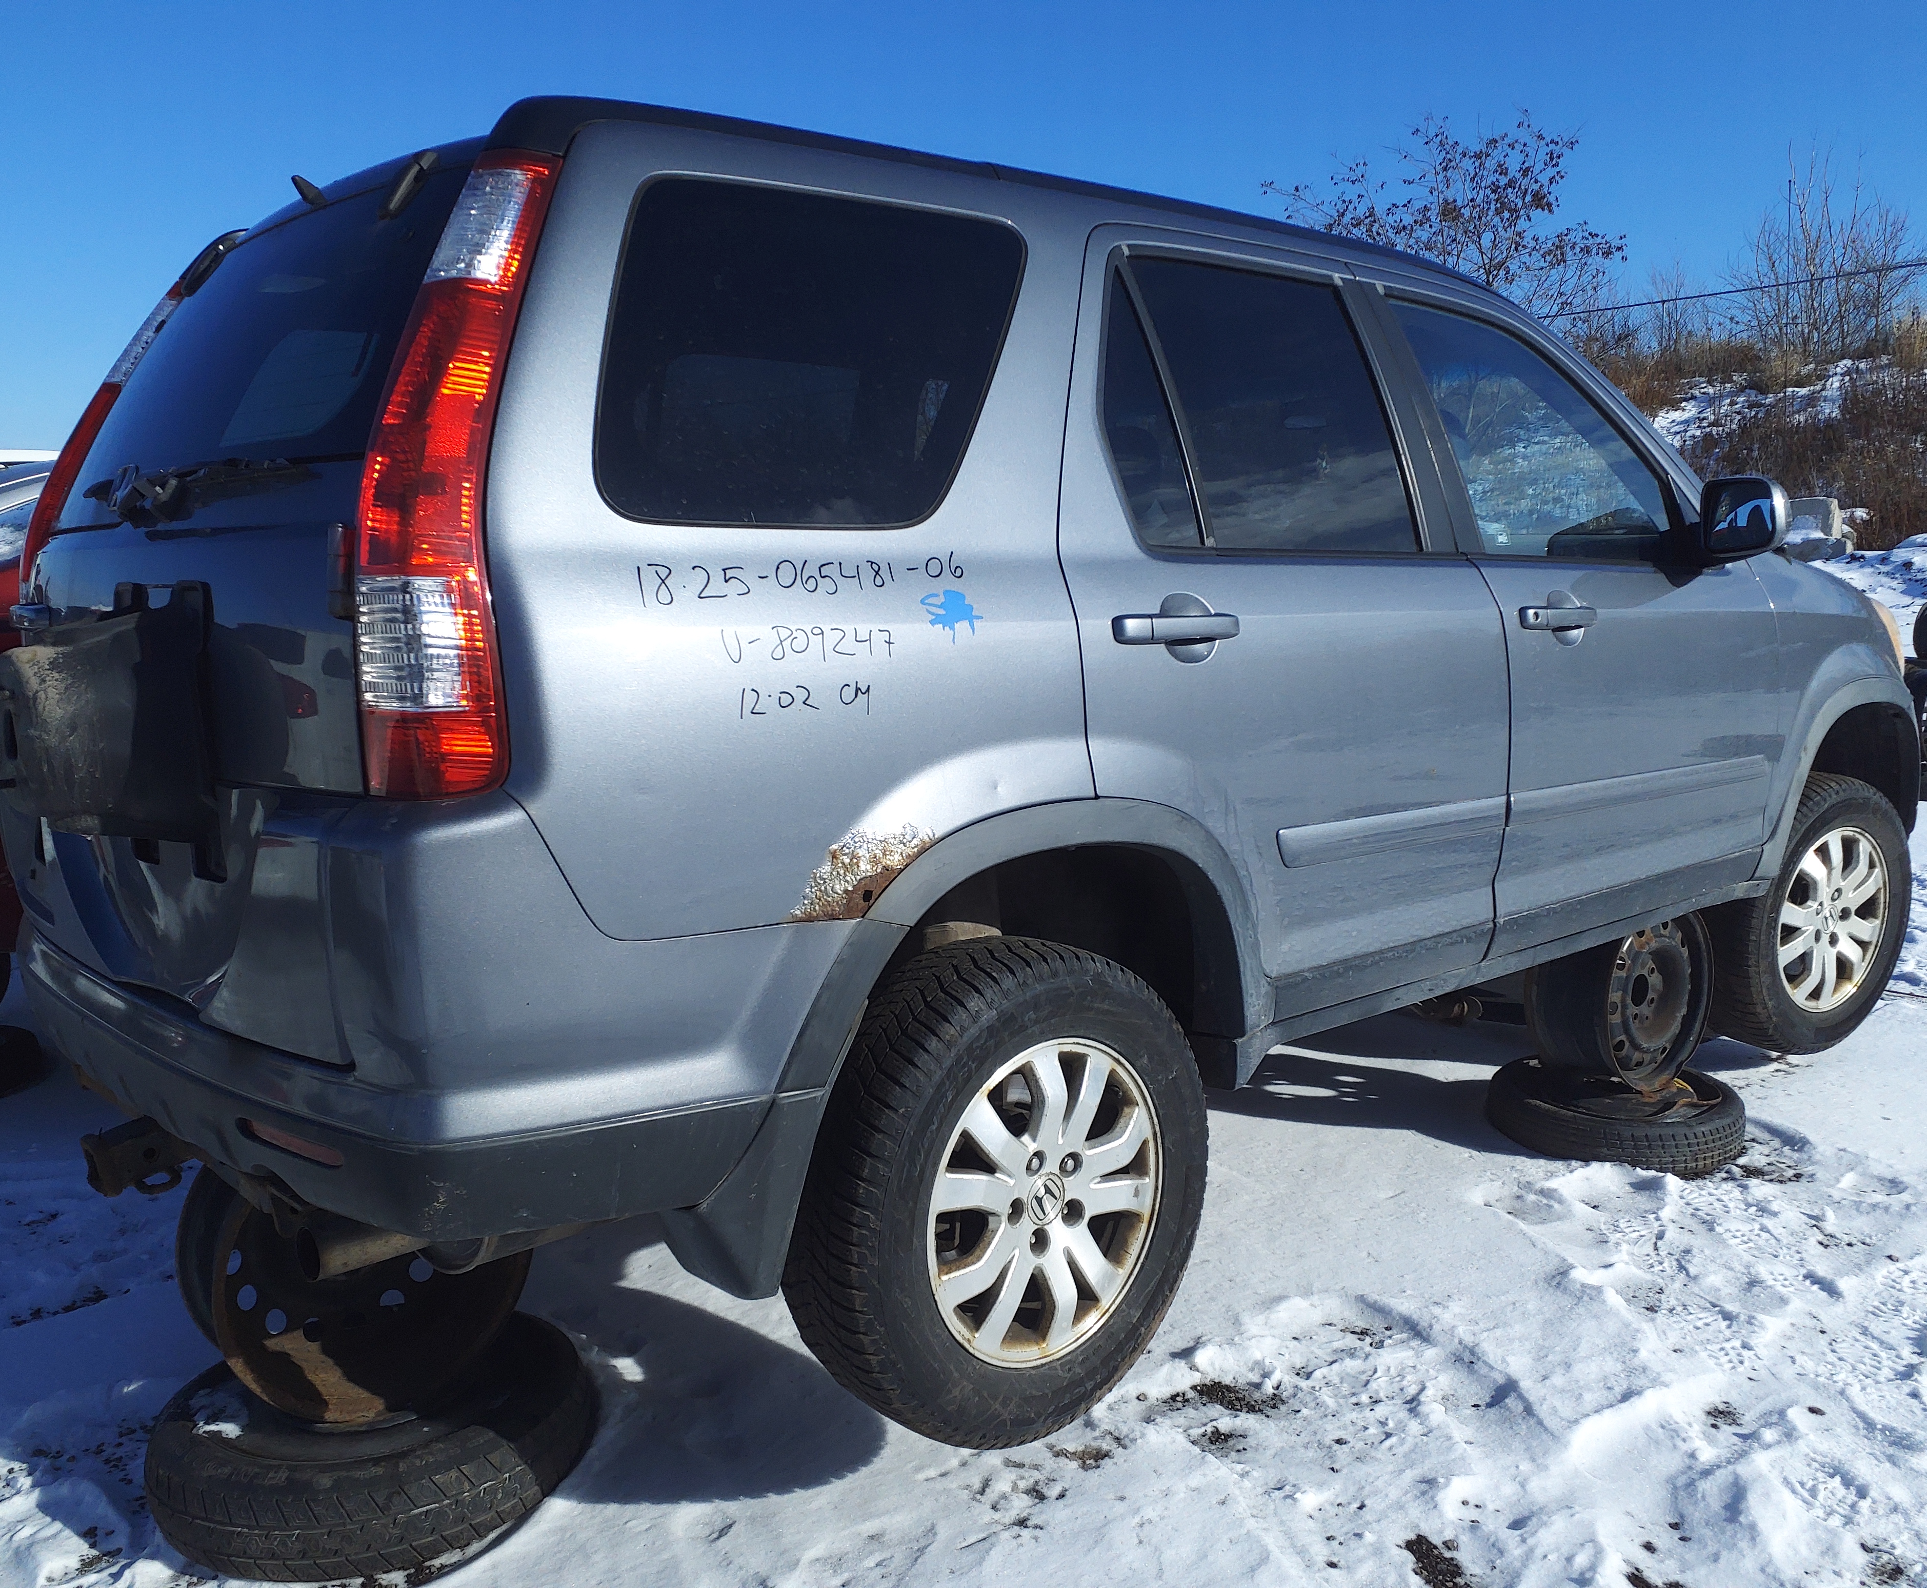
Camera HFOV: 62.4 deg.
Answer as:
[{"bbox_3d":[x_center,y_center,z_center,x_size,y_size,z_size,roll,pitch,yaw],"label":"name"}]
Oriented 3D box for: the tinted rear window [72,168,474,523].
[{"bbox_3d":[-0.986,-0.616,2.208,0.100,0.480,1.220,28,-12,-39],"label":"tinted rear window"}]

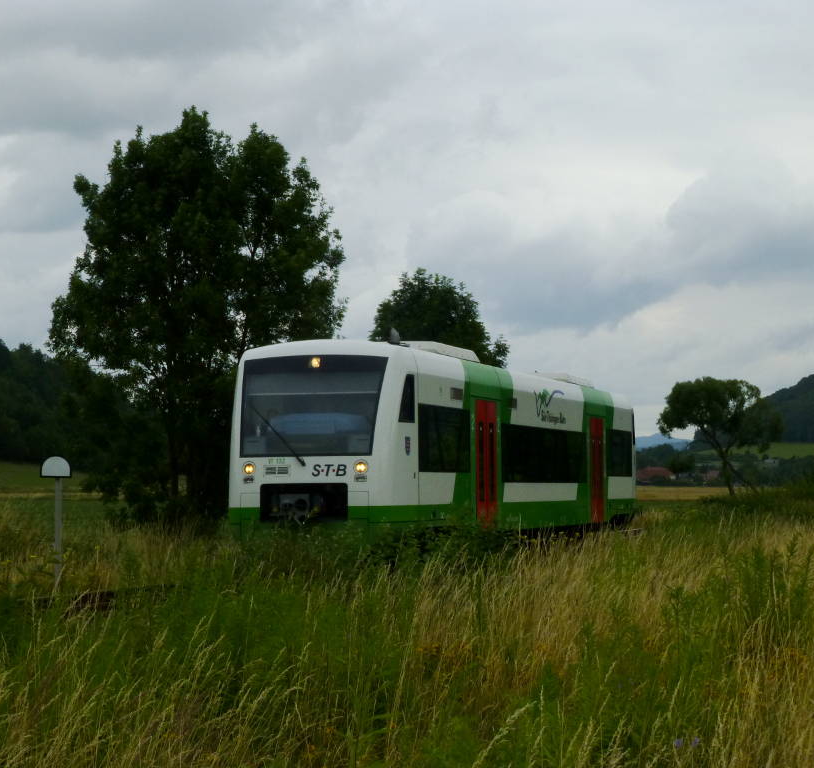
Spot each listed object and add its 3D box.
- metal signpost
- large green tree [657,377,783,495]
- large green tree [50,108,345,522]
[{"bbox_3d":[-5.166,2.056,34.344,0.480,1.981,0.110,-1,-3,13],"label":"metal signpost"},{"bbox_3d":[18.694,3.384,140.166,7.428,7.557,7.057,0,-3,0],"label":"large green tree"},{"bbox_3d":[-5.959,-1.839,66.264,8.359,12.020,7.941,0,-3,0],"label":"large green tree"}]

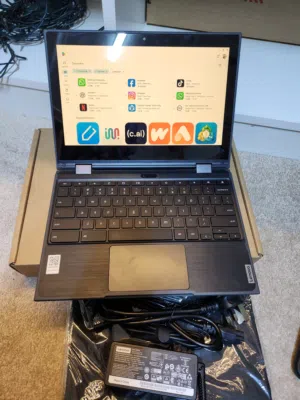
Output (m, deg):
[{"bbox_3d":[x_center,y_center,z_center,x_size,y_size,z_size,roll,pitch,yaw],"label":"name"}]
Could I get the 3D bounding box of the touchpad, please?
[{"bbox_3d":[-0.002,0.091,0.362,0.105,0.003,0.062,-1,60,-3],"label":"touchpad"}]

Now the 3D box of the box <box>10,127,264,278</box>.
[{"bbox_3d":[-0.022,-0.006,0.475,0.367,0.072,0.253,-1,62,-4],"label":"box"}]

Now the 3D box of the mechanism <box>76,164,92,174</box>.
[{"bbox_3d":[-0.110,-0.050,0.440,0.025,0.011,0.017,-1,95,-3],"label":"mechanism"}]

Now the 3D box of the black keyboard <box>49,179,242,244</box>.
[{"bbox_3d":[-0.006,0.014,0.406,0.279,0.005,0.108,-1,60,-3],"label":"black keyboard"}]

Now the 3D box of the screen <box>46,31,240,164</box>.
[{"bbox_3d":[-0.009,-0.152,0.418,0.288,0.197,0.008,0,17,-2],"label":"screen"}]

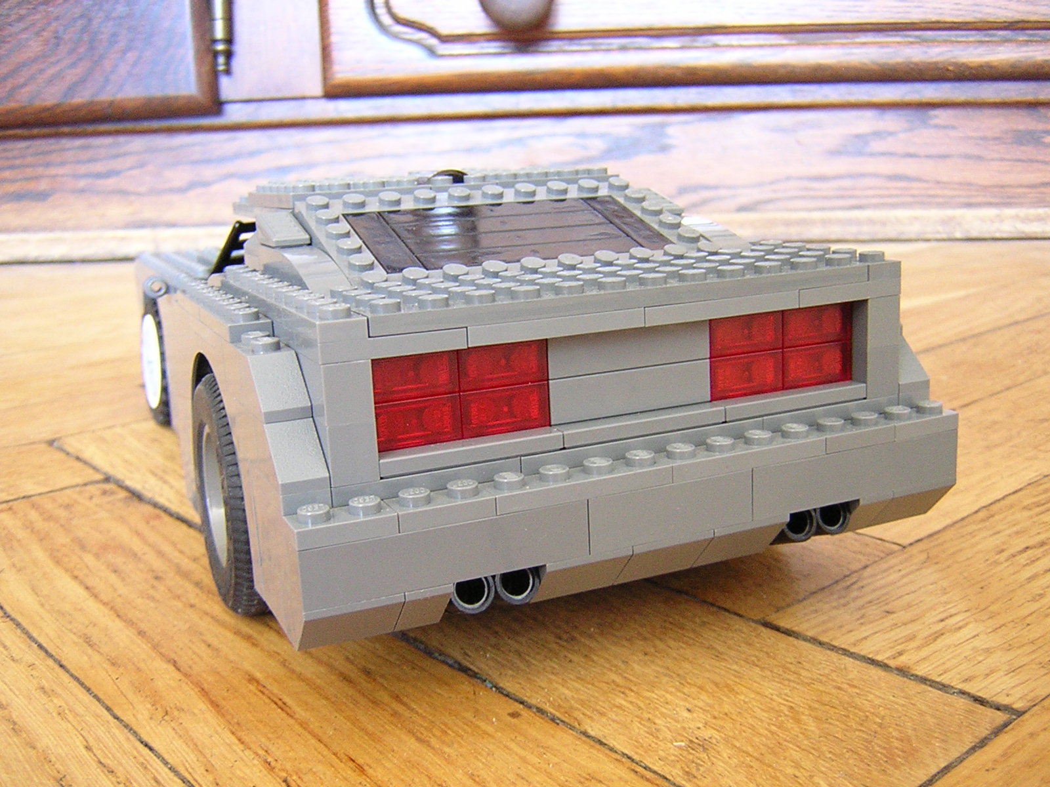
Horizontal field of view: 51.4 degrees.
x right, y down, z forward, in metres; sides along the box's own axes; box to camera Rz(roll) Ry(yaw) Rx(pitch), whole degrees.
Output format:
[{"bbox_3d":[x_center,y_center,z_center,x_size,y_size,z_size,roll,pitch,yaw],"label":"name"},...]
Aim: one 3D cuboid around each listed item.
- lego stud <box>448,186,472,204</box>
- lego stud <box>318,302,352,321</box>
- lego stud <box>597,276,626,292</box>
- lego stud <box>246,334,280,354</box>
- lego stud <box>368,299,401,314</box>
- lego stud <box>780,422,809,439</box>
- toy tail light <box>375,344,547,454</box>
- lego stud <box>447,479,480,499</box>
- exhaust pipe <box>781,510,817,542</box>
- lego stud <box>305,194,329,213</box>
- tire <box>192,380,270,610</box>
[{"bbox_3d":[-0.015,-0.044,0.244,0.005,0.002,0.005,5,30,-3],"label":"lego stud"},{"bbox_3d":[-0.029,-0.012,0.168,0.005,0.002,0.005,-8,13,-22],"label":"lego stud"},{"bbox_3d":[0.015,-0.019,0.186,0.005,0.002,0.005,-3,12,1],"label":"lego stud"},{"bbox_3d":[-0.042,-0.008,0.178,0.005,0.002,0.005,-8,13,-23],"label":"lego stud"},{"bbox_3d":[-0.022,-0.013,0.171,0.005,0.002,0.005,-8,13,-22],"label":"lego stud"},{"bbox_3d":[0.049,0.007,0.197,0.005,0.002,0.005,-3,12,1],"label":"lego stud"},{"bbox_3d":[-0.011,-0.001,0.180,0.032,0.016,0.005,-8,13,-23],"label":"toy tail light"},{"bbox_3d":[-0.010,0.015,0.172,0.005,0.002,0.005,-3,12,1],"label":"lego stud"},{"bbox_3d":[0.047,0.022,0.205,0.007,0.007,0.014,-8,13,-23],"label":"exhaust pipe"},{"bbox_3d":[-0.044,-0.040,0.230,0.005,0.002,0.005,-8,32,-23],"label":"lego stud"},{"bbox_3d":[-0.054,0.020,0.231,0.024,0.050,0.050,-8,13,-23],"label":"tire"}]

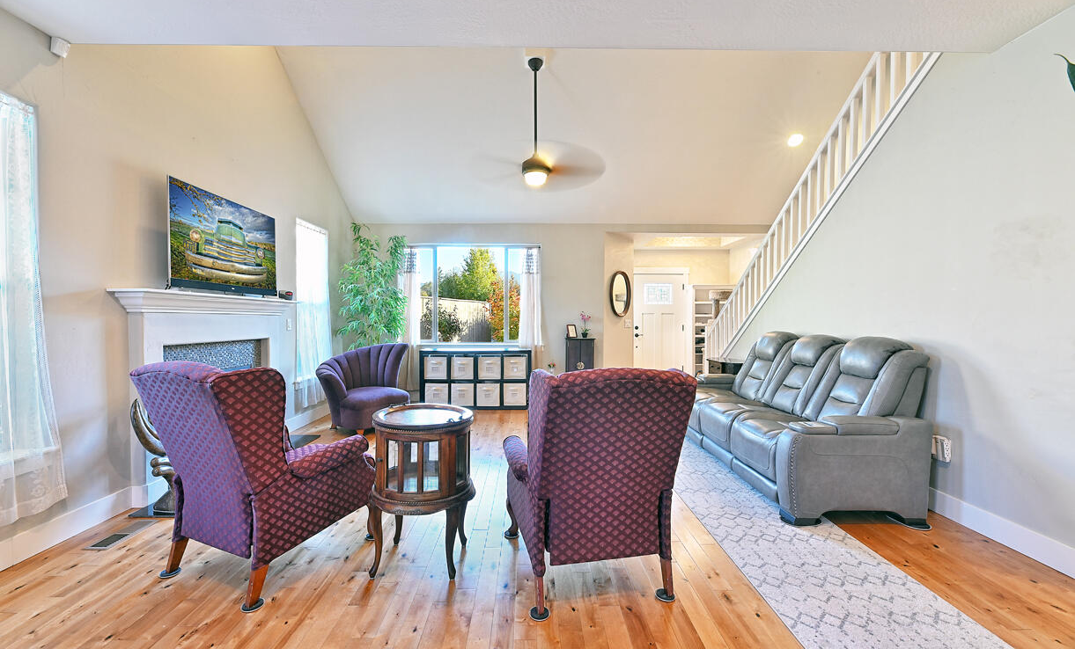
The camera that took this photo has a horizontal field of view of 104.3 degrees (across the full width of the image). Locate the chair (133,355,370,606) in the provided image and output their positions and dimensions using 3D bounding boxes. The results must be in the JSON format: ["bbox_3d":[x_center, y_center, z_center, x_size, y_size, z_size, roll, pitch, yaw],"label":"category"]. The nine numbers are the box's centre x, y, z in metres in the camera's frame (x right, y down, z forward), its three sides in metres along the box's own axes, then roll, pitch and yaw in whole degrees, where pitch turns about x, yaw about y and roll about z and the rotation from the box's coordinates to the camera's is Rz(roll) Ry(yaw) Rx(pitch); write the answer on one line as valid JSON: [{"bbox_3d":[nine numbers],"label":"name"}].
[{"bbox_3d":[-1.370,0.676,2.120,0.726,1.033,0.847,0,1,23],"label":"chair"}]

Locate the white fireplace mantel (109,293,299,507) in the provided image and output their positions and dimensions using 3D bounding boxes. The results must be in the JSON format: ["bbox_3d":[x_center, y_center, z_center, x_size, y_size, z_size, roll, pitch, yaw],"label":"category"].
[{"bbox_3d":[-2.498,0.478,3.378,0.262,1.401,1.673,0,1,0],"label":"white fireplace mantel"}]

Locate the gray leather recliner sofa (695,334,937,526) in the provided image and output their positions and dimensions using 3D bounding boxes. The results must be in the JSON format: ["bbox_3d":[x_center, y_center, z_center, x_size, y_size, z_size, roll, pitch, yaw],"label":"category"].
[{"bbox_3d":[1.956,0.628,3.520,1.008,1.099,2.167,0,1,0],"label":"gray leather recliner sofa"}]

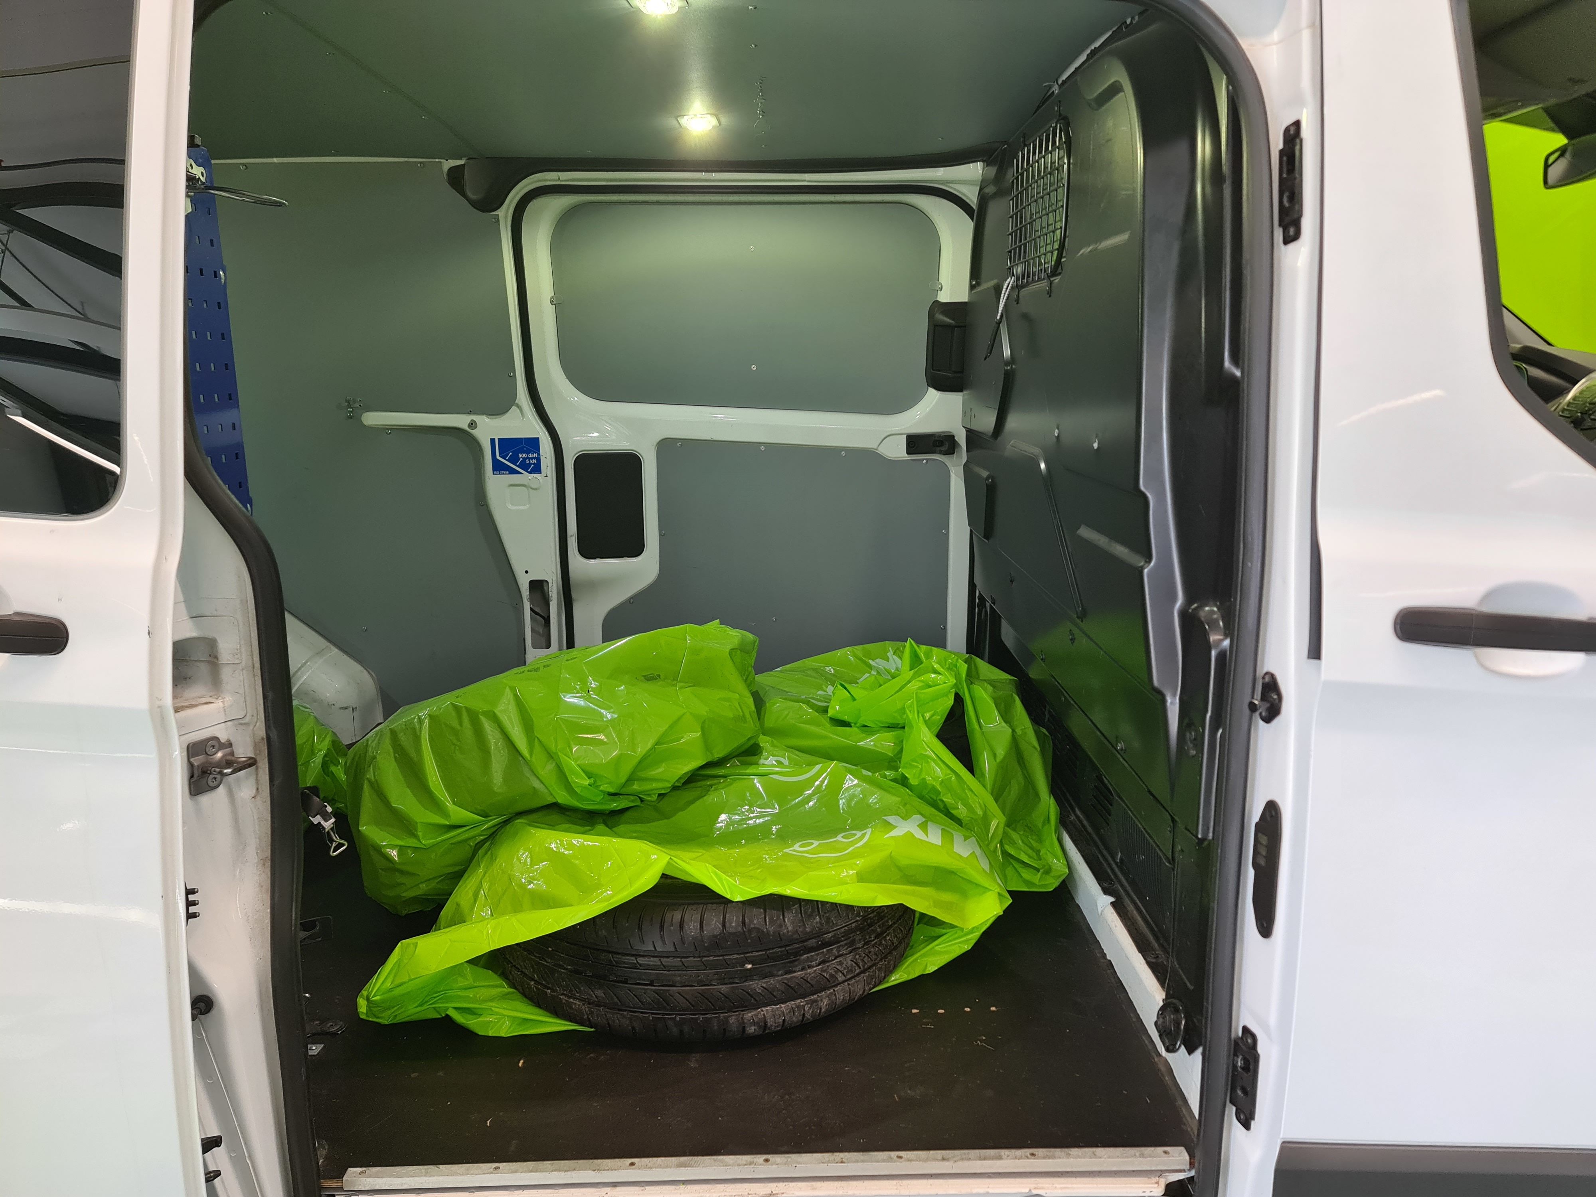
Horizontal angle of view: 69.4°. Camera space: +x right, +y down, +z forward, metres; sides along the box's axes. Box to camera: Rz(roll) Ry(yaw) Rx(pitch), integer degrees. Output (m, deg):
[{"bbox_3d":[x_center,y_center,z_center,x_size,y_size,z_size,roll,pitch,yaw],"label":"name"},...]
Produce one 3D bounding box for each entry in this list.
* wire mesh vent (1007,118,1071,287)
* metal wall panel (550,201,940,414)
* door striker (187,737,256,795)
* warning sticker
[{"bbox_3d":[0.432,-0.709,2.116,0.030,0.250,0.440,0,12,0],"label":"wire mesh vent"},{"bbox_3d":[-0.129,-0.701,2.813,0.935,0.505,0.020,0,19,0],"label":"metal wall panel"},{"bbox_3d":[-0.614,0.178,1.225,0.045,0.054,0.045,5,13,21],"label":"door striker"},{"bbox_3d":[-0.702,-0.354,2.873,0.125,0.094,0.004,0,18,0],"label":"warning sticker"}]

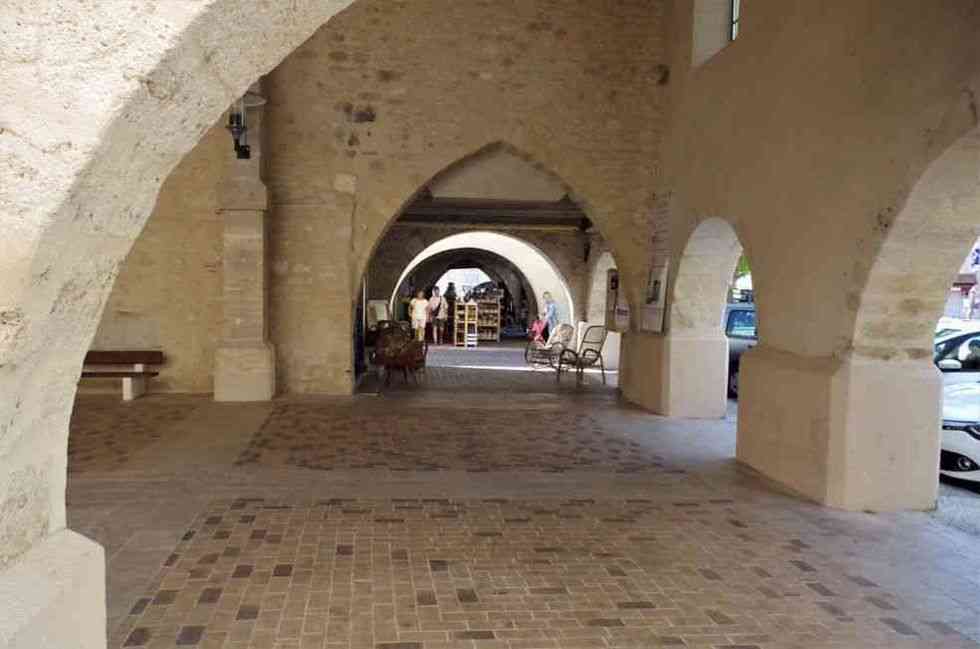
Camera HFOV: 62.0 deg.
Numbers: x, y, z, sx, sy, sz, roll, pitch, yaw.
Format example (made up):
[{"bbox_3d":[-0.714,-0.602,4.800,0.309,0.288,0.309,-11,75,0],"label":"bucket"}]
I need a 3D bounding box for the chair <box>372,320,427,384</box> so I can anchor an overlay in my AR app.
[{"bbox_3d":[-1.565,0.471,14.118,0.780,1.000,0.800,-1,3,-27],"label":"chair"}]

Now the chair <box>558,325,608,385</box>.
[{"bbox_3d":[1.679,0.578,14.869,0.680,1.020,0.600,-2,4,-41],"label":"chair"}]

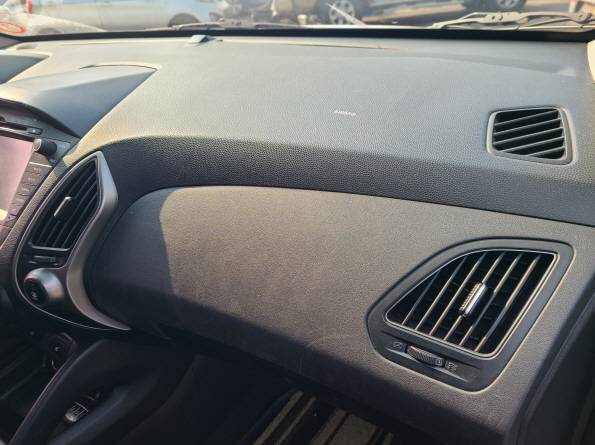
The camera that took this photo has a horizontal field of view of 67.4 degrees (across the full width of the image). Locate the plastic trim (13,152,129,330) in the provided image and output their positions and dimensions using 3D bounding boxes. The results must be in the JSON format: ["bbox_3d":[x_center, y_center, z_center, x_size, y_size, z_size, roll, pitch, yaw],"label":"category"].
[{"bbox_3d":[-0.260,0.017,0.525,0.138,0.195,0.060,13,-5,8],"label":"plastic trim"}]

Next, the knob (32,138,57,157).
[{"bbox_3d":[-0.308,-0.093,0.547,0.018,0.018,0.018,12,-5,23],"label":"knob"}]

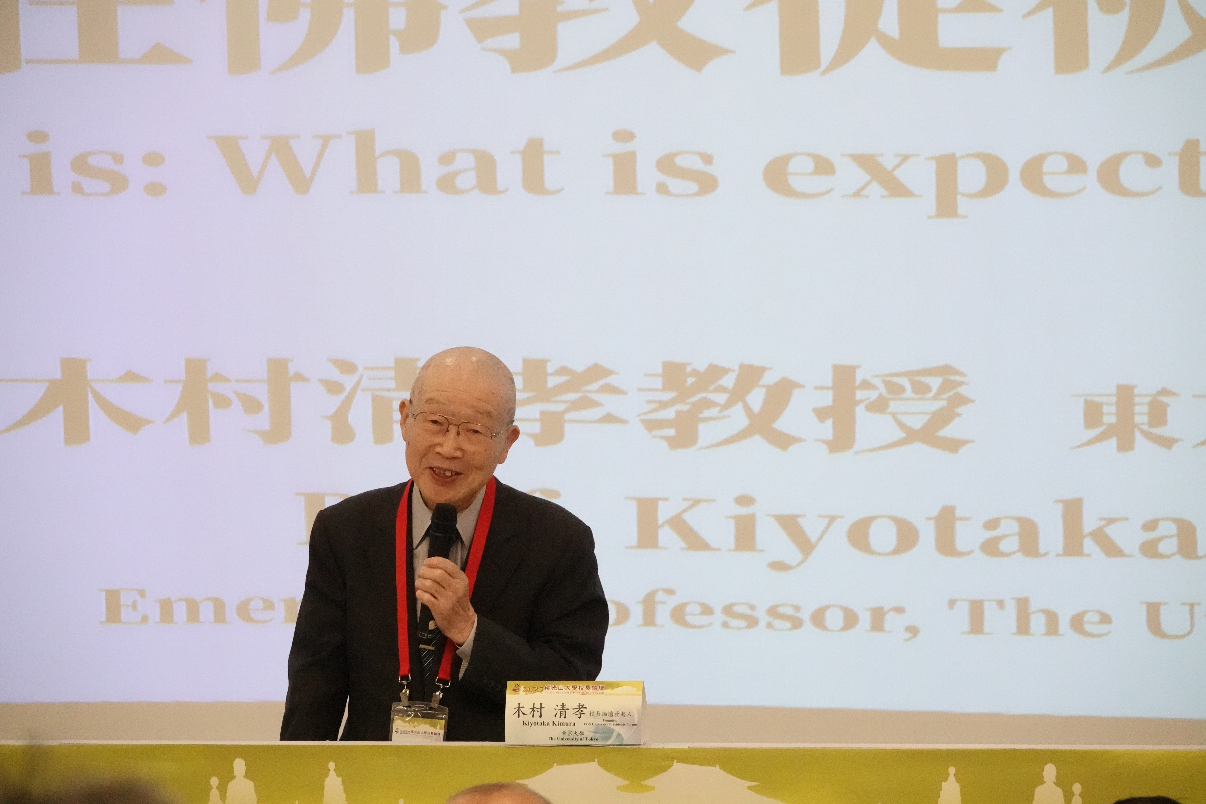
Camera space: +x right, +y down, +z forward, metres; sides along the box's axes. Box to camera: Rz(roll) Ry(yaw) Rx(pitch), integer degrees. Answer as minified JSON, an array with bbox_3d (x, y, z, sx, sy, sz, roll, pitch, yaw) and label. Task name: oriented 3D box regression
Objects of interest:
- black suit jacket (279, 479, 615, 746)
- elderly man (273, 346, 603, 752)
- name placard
[{"bbox_3d":[-0.253,0.465,11.400,0.530,0.700,0.370,0,-2,9],"label":"black suit jacket"},{"bbox_3d":[-0.255,0.620,11.400,0.530,1.430,0.450,0,-2,9],"label":"elderly man"},{"bbox_3d":[-0.041,0.474,10.950,0.208,0.098,0.075,0,-2,6],"label":"name placard"}]

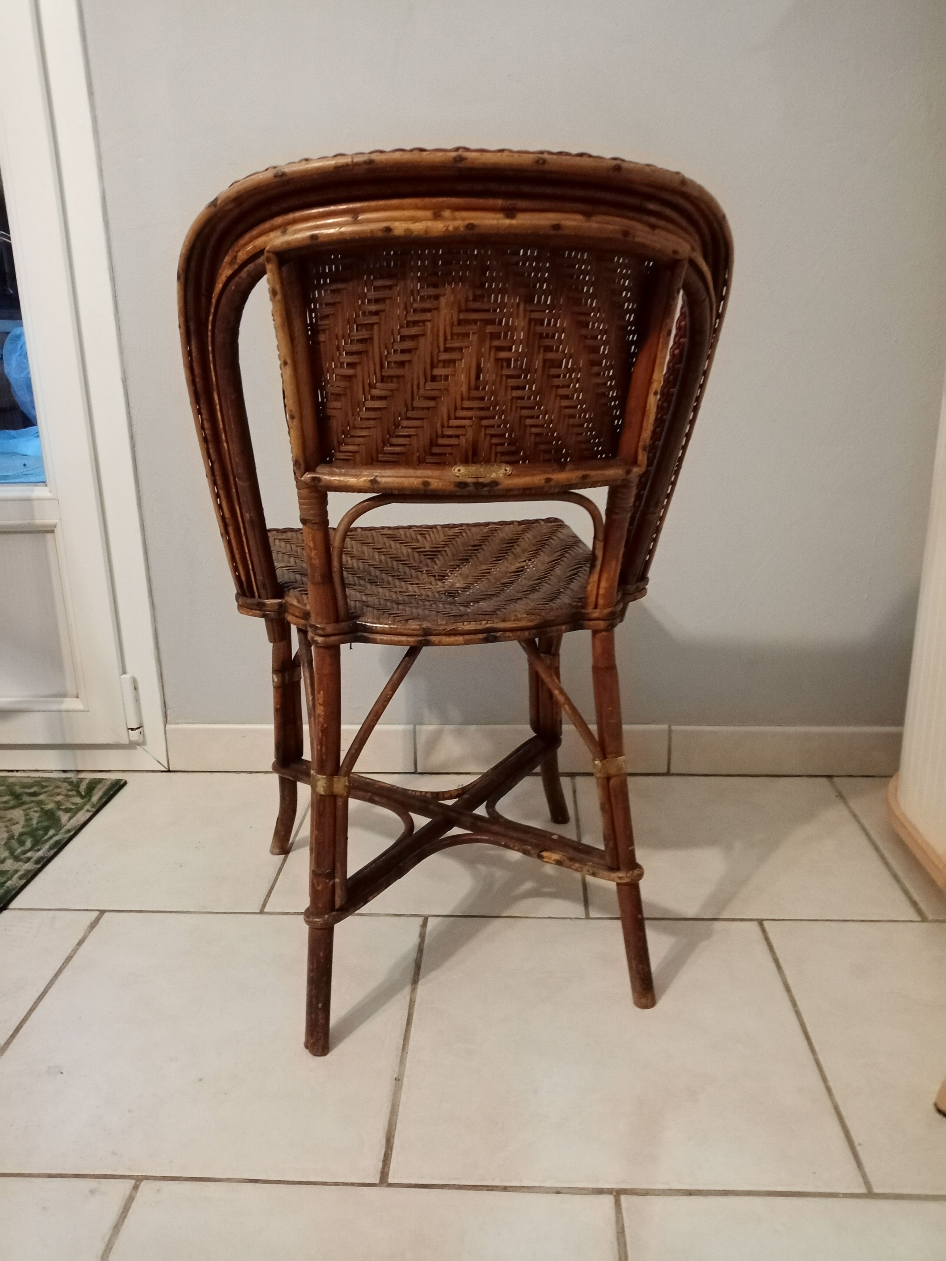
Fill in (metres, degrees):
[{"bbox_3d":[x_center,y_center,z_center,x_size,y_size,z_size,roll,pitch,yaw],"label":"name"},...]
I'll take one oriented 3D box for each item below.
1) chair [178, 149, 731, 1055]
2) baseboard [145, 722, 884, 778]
[{"bbox_3d":[-0.033,-0.035,1.094,0.482,0.864,0.562,-4,17,-10],"label":"chair"},{"bbox_3d":[0.092,0.206,1.631,1.283,0.084,0.016,0,17,3],"label":"baseboard"}]

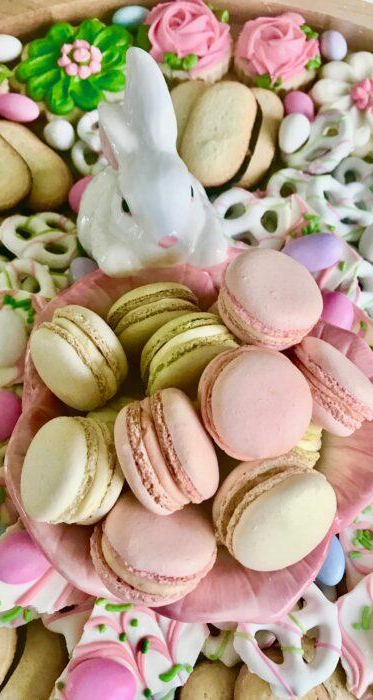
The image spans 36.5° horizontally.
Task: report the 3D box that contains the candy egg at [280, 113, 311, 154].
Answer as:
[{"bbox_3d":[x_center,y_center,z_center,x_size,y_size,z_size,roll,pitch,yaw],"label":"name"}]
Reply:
[{"bbox_3d":[0.060,-0.120,0.313,0.016,0.016,0.024,22,81,11],"label":"candy egg"}]

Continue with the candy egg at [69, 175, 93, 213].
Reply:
[{"bbox_3d":[-0.050,-0.080,0.288,0.017,0.017,0.025,21,60,10],"label":"candy egg"}]

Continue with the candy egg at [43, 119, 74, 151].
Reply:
[{"bbox_3d":[-0.073,-0.123,0.323,0.017,0.017,0.022,-31,24,0],"label":"candy egg"}]

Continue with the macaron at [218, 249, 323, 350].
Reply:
[{"bbox_3d":[0.037,-0.023,0.252,0.045,0.025,0.045,9,58,-15],"label":"macaron"}]

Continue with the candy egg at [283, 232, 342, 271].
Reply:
[{"bbox_3d":[0.059,-0.046,0.266,0.029,0.017,0.017,-16,64,-8],"label":"candy egg"}]

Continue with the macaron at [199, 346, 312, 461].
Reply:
[{"bbox_3d":[0.027,0.021,0.226,0.045,0.024,0.045,5,79,-24],"label":"macaron"}]

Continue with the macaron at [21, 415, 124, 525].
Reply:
[{"bbox_3d":[-0.043,0.044,0.211,0.041,0.019,0.041,-13,55,40],"label":"macaron"}]

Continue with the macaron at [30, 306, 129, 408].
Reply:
[{"bbox_3d":[-0.045,0.004,0.240,0.028,0.044,0.044,-37,90,-31],"label":"macaron"}]

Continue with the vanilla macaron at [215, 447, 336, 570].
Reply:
[{"bbox_3d":[0.034,0.061,0.217,0.045,0.045,0.027,-12,33,-19],"label":"vanilla macaron"}]

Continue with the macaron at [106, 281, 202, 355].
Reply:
[{"bbox_3d":[-0.014,-0.011,0.263,0.044,0.044,0.026,-18,63,0],"label":"macaron"}]

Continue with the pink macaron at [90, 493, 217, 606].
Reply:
[{"bbox_3d":[-0.012,0.071,0.208,0.045,0.026,0.045,21,25,0],"label":"pink macaron"}]

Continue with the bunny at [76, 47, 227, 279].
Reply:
[{"bbox_3d":[-0.017,-0.082,0.252,0.066,0.096,0.064,-14,61,-8],"label":"bunny"}]

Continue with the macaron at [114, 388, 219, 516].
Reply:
[{"bbox_3d":[-0.007,0.035,0.202,0.026,0.044,0.044,-24,90,6],"label":"macaron"}]

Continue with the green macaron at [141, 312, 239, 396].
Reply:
[{"bbox_3d":[0.004,0.005,0.247,0.045,0.045,0.026,-22,62,-12],"label":"green macaron"}]

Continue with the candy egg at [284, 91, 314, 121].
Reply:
[{"bbox_3d":[0.065,-0.139,0.325,0.017,0.017,0.027,0,63,0],"label":"candy egg"}]

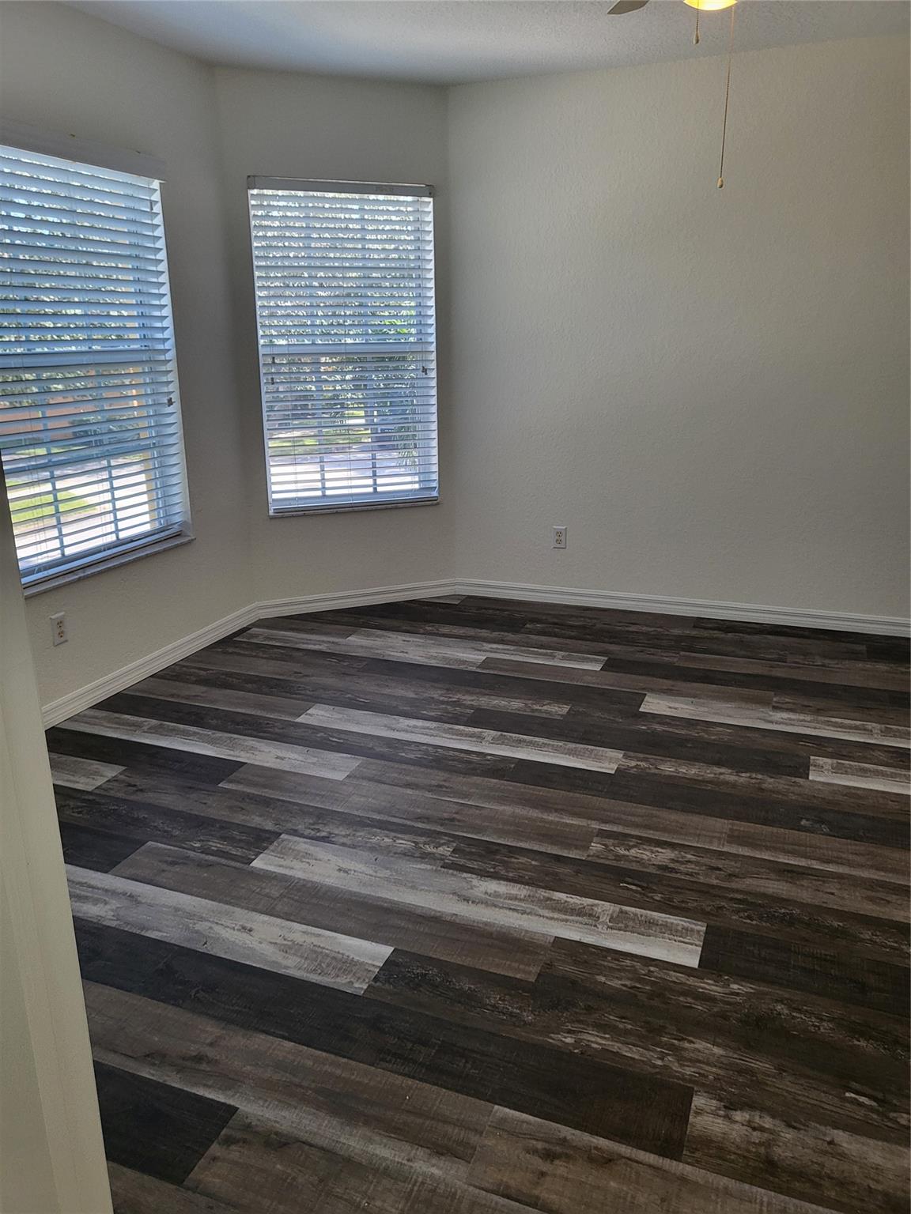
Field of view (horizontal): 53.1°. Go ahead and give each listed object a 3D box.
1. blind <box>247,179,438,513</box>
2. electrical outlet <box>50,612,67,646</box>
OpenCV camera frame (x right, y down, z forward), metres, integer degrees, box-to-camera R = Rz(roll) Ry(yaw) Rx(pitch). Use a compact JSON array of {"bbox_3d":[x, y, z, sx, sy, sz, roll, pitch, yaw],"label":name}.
[{"bbox_3d":[-0.525,-1.283,4.560,0.905,1.550,0.075,-7,18,-20],"label":"blind"},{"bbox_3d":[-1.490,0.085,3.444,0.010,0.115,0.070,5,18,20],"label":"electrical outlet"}]

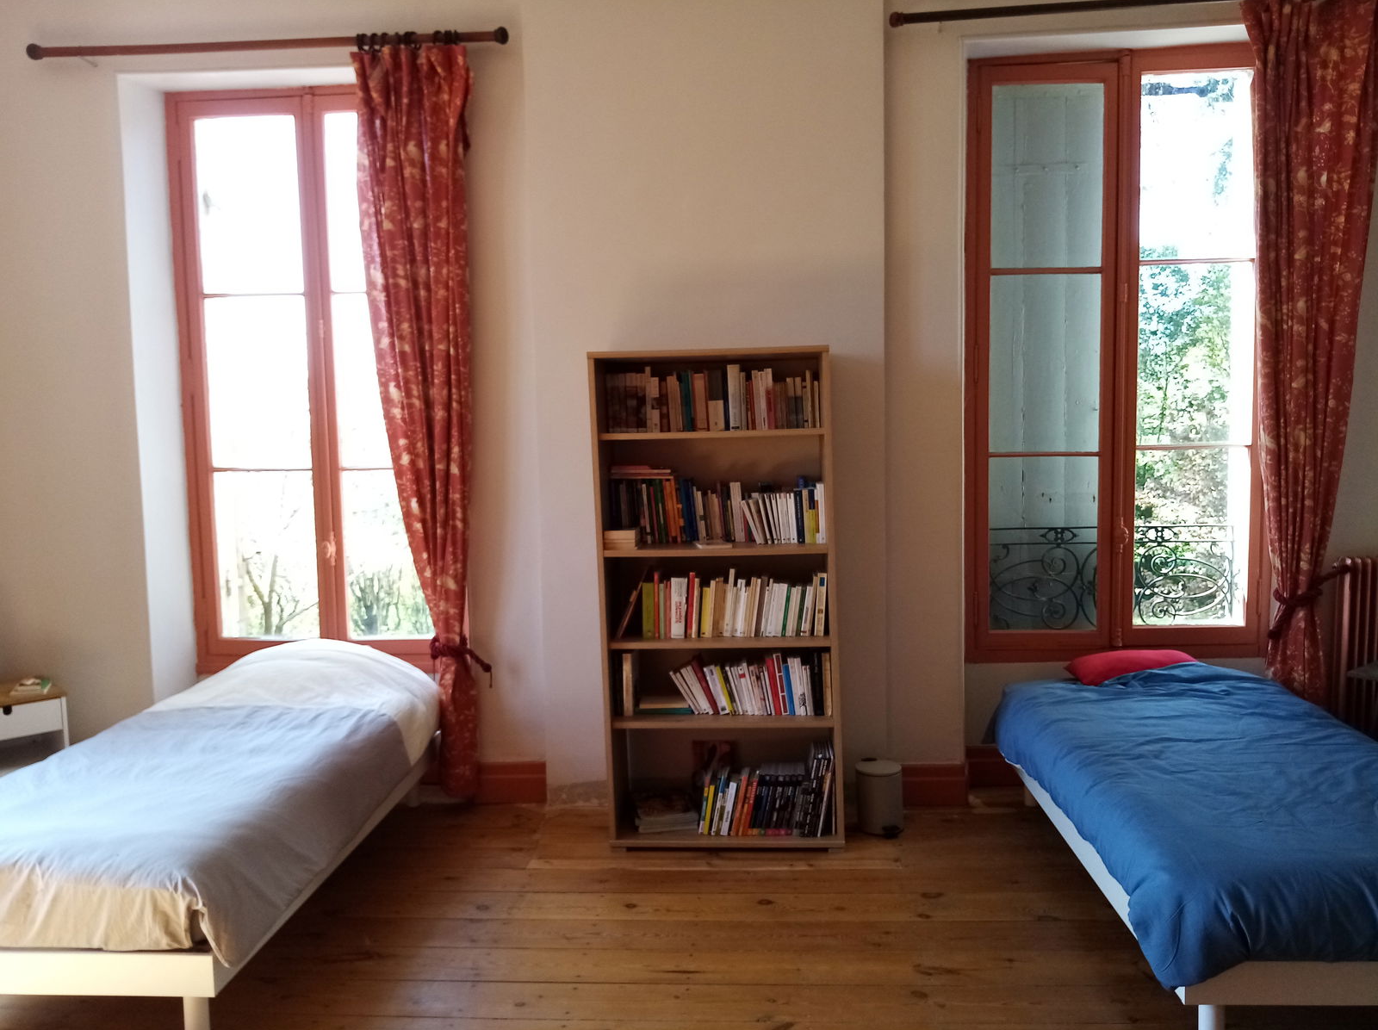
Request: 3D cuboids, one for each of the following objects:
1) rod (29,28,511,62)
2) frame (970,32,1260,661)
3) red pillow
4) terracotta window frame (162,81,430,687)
[{"bbox_3d":[-1.629,-1.807,3.974,1.894,0.065,0.065,-1,5,3],"label":"rod"},{"bbox_3d":[1.744,-0.618,4.227,1.224,2.450,0.090,-1,5,3],"label":"frame"},{"bbox_3d":[1.794,0.611,3.976,0.580,0.140,0.460,-1,5,3],"label":"red pillow"},{"bbox_3d":[-1.553,-0.543,4.418,1.229,2.465,0.090,-1,5,3],"label":"terracotta window frame"}]

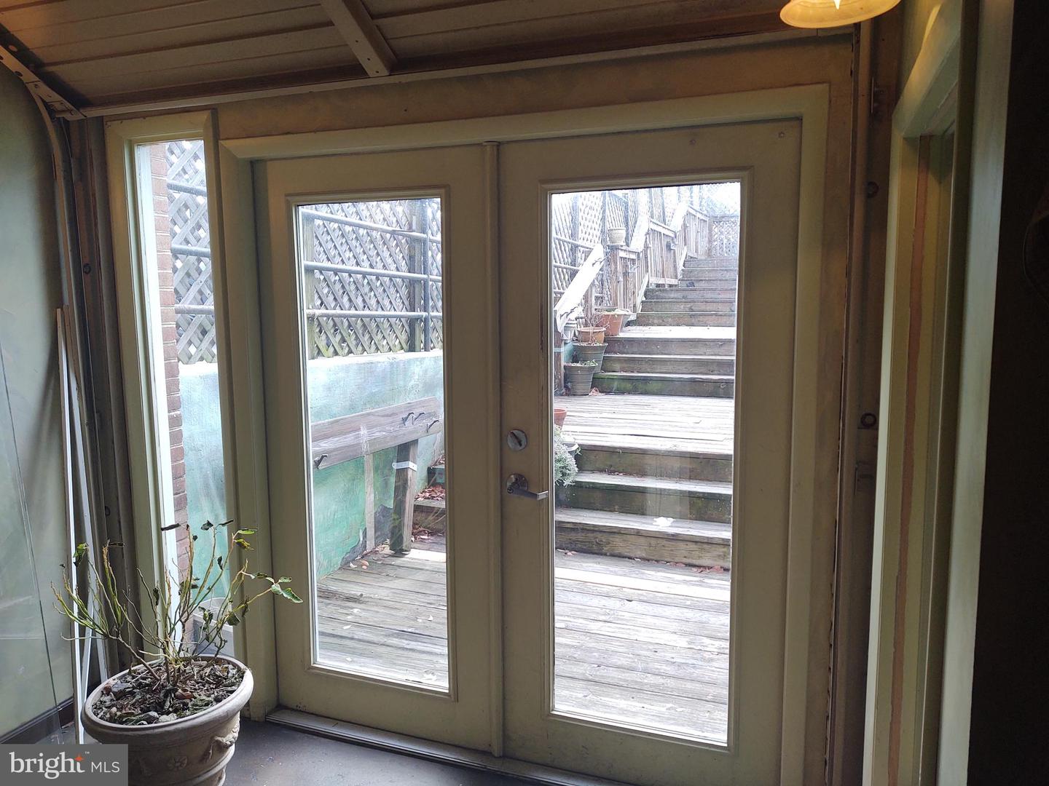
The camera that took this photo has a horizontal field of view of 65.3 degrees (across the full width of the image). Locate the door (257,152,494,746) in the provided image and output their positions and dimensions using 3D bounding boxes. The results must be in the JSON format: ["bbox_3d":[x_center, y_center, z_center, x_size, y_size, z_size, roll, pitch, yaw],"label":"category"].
[{"bbox_3d":[-0.491,0.203,2.754,0.904,1.959,0.055,2,7,21],"label":"door"}]

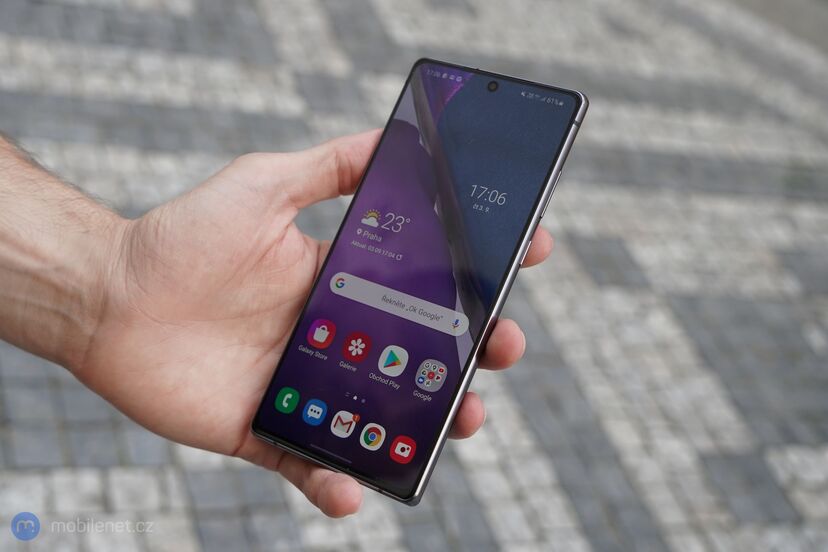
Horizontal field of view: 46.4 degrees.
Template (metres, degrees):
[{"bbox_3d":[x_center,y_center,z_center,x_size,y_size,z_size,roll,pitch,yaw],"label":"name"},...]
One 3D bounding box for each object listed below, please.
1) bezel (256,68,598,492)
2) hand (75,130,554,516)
[{"bbox_3d":[0.002,-0.004,0.363,0.075,0.009,0.162,19,80,28],"label":"bezel"},{"bbox_3d":[-0.044,0.013,0.379,0.192,0.072,0.140,3,74,18],"label":"hand"}]

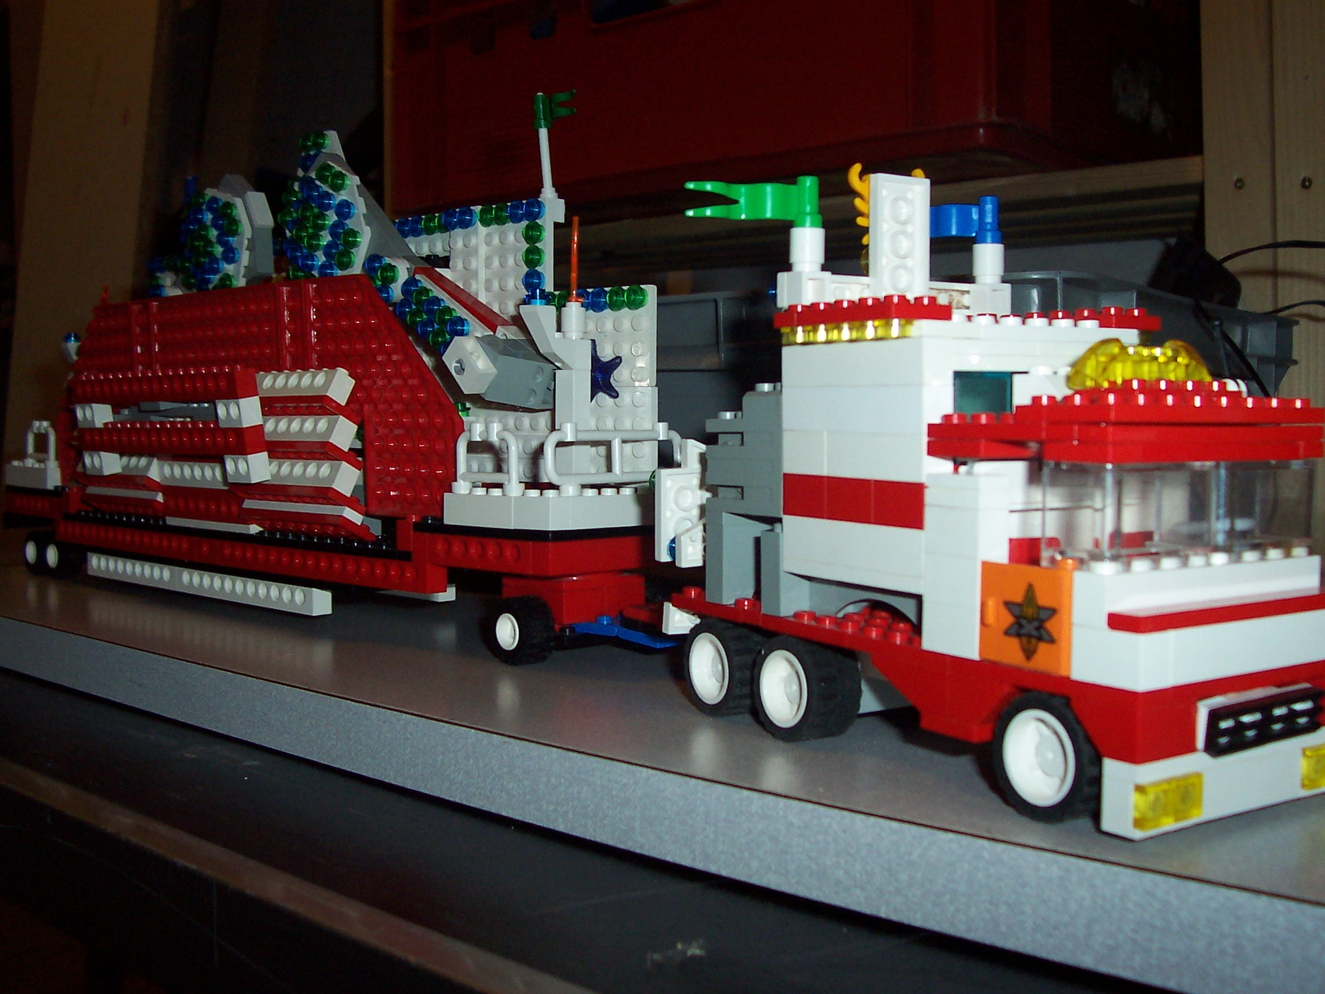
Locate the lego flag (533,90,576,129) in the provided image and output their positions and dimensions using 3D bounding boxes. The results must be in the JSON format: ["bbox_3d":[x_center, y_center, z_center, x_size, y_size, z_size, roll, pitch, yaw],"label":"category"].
[{"bbox_3d":[-0.035,-0.129,0.467,0.007,0.012,0.032,-10,11,-27],"label":"lego flag"}]

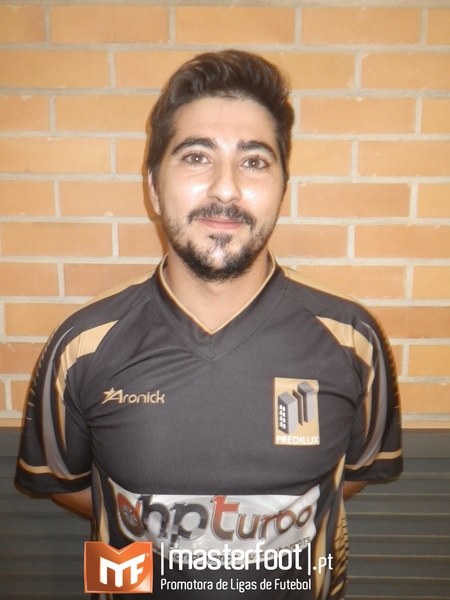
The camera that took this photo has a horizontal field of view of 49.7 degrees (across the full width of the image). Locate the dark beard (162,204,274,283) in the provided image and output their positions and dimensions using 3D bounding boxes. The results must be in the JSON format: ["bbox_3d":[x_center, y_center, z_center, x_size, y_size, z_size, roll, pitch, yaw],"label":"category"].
[{"bbox_3d":[-0.008,-0.065,0.565,0.130,0.087,0.082,3,7,-7],"label":"dark beard"}]

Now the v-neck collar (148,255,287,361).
[{"bbox_3d":[-0.010,0.000,0.672,0.187,0.140,0.145,0,9,-2],"label":"v-neck collar"}]

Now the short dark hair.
[{"bbox_3d":[-0.006,-0.213,0.628,0.183,0.185,0.195,3,7,-7],"label":"short dark hair"}]

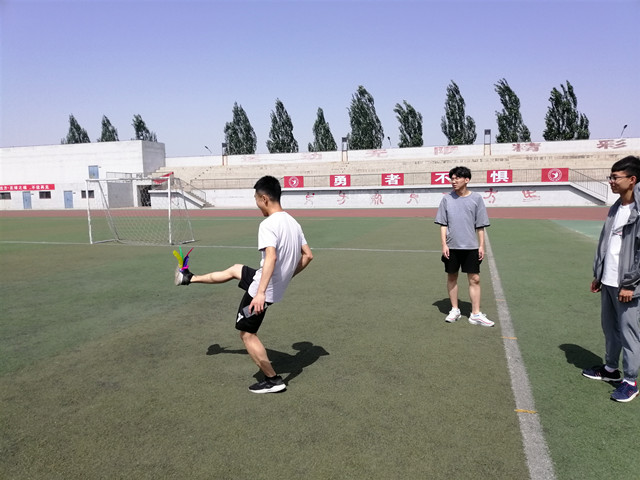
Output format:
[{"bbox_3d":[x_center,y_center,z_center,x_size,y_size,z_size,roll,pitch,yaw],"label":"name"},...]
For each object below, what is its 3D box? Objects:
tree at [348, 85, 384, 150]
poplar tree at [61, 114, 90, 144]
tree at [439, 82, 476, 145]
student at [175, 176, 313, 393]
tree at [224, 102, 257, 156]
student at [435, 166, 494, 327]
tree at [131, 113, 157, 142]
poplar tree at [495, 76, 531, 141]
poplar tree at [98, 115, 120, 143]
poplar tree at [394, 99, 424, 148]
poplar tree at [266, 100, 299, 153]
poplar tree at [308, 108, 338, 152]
[{"bbox_3d":[6.023,-12.128,61.762,4.900,15.054,4.900,1,6,18],"label":"tree"},{"bbox_3d":[-37.671,-12.456,75.820,5.000,14.386,5.000,1,6,18],"label":"poplar tree"},{"bbox_3d":[14.793,-10.506,51.101,3.606,12.534,3.606,1,6,18],"label":"tree"},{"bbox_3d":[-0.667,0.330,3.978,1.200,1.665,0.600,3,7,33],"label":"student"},{"bbox_3d":[-10.859,-11.963,67.223,4.800,14.209,4.800,1,6,18],"label":"tree"},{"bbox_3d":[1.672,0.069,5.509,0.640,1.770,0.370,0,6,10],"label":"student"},{"bbox_3d":[-25.901,-11.848,72.086,4.600,13.522,4.600,1,6,18],"label":"tree"},{"bbox_3d":[22.496,-11.542,56.510,4.600,14.376,4.600,1,6,18],"label":"poplar tree"},{"bbox_3d":[-28.458,-10.848,64.923,3.603,11.788,3.603,1,6,18],"label":"poplar tree"},{"bbox_3d":[11.111,-10.902,60.246,4.100,12.745,4.100,1,6,18],"label":"poplar tree"},{"bbox_3d":[-4.381,-10.621,57.233,4.076,12.129,4.076,1,6,18],"label":"poplar tree"},{"bbox_3d":[0.343,-9.812,55.811,3.629,10.657,3.629,1,6,18],"label":"poplar tree"}]

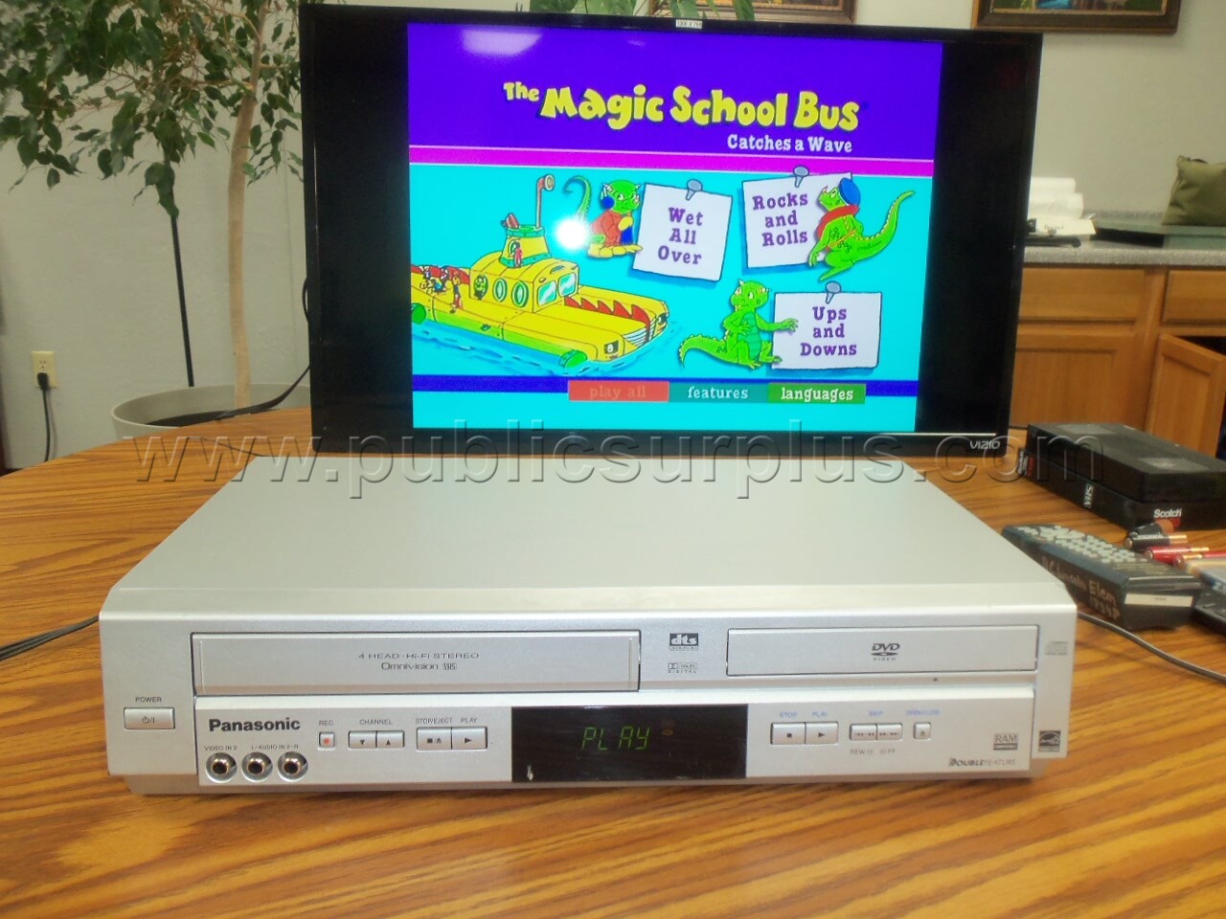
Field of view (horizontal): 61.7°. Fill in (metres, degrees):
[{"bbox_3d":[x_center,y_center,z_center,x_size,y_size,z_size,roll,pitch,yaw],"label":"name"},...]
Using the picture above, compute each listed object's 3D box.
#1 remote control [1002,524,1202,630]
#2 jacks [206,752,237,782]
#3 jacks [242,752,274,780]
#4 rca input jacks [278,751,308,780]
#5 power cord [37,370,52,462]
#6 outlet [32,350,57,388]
[{"bbox_3d":[0.346,0.076,0.743,0.054,0.029,0.158,-2,15,-11],"label":"remote control"},{"bbox_3d":[-0.173,0.136,0.455,0.013,0.013,0.009,0,15,-3],"label":"jacks"},{"bbox_3d":[-0.158,0.136,0.456,0.013,0.013,0.009,0,15,-3],"label":"jacks"},{"bbox_3d":[-0.142,0.136,0.456,0.013,0.013,0.009,0,15,-3],"label":"rca input jacks"},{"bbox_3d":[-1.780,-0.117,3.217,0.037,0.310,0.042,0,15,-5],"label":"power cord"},{"bbox_3d":[-1.774,-0.280,3.200,0.070,0.114,0.012,0,15,-5],"label":"outlet"}]

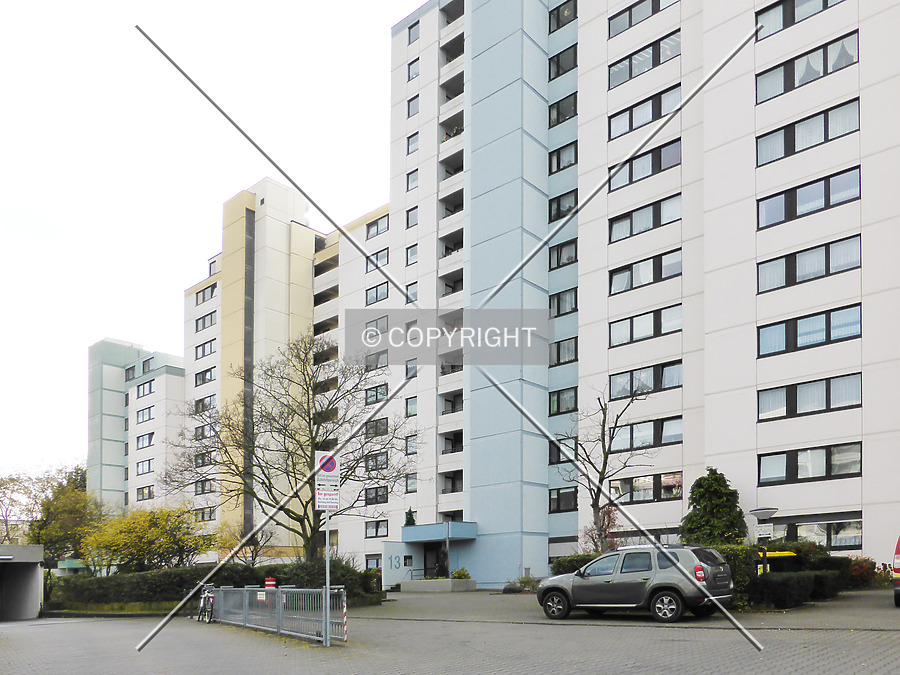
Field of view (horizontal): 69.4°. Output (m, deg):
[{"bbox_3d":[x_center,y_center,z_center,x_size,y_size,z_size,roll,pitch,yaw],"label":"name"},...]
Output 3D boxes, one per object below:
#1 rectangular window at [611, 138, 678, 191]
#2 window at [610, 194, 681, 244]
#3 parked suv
[{"bbox_3d":[10.377,-9.182,34.500,3.800,1.400,0.200,-12,-19,39],"label":"rectangular window"},{"bbox_3d":[10.106,-6.151,33.600,3.800,1.370,0.200,-7,-11,37],"label":"window"},{"bbox_3d":[4.216,5.668,15.100,4.320,1.690,1.820,-11,-19,36],"label":"parked suv"}]

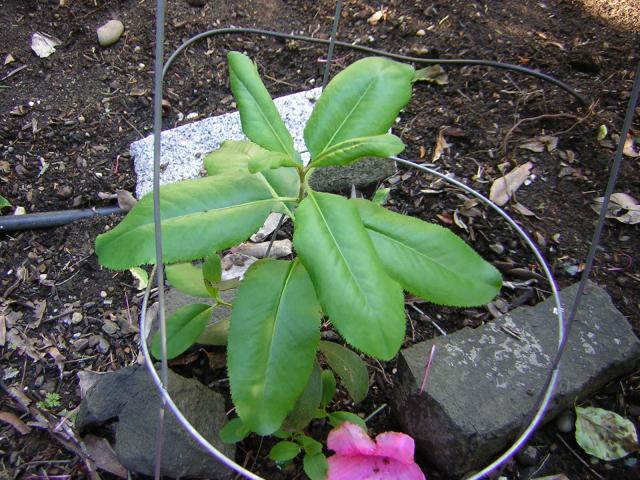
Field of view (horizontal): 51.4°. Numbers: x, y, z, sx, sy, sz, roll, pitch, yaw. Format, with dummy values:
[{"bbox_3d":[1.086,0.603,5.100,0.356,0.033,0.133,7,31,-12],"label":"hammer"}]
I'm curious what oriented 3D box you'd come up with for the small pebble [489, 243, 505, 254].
[{"bbox_3d":[0.203,0.010,0.765,0.018,0.010,0.013,9,47,6],"label":"small pebble"}]

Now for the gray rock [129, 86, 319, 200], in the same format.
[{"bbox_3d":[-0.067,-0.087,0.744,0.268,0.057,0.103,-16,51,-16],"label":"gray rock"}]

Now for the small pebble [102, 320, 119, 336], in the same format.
[{"bbox_3d":[-0.212,0.090,0.673,0.017,0.010,0.015,-8,48,-9],"label":"small pebble"}]

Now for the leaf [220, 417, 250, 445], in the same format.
[{"bbox_3d":[-0.061,0.148,0.513,0.033,0.008,0.021,-19,52,-5],"label":"leaf"}]

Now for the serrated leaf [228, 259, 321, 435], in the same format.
[{"bbox_3d":[-0.028,0.069,0.434,0.059,0.021,0.116,8,66,5],"label":"serrated leaf"}]

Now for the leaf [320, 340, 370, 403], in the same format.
[{"bbox_3d":[0.015,0.099,0.528,0.030,0.012,0.063,-33,76,-24],"label":"leaf"}]

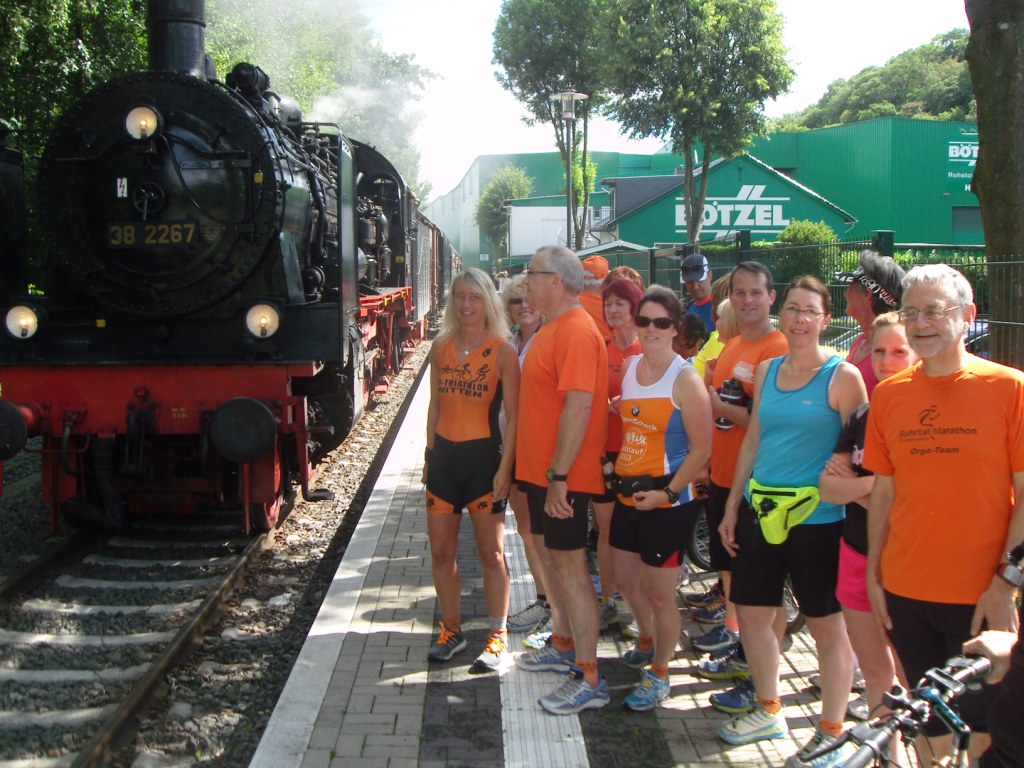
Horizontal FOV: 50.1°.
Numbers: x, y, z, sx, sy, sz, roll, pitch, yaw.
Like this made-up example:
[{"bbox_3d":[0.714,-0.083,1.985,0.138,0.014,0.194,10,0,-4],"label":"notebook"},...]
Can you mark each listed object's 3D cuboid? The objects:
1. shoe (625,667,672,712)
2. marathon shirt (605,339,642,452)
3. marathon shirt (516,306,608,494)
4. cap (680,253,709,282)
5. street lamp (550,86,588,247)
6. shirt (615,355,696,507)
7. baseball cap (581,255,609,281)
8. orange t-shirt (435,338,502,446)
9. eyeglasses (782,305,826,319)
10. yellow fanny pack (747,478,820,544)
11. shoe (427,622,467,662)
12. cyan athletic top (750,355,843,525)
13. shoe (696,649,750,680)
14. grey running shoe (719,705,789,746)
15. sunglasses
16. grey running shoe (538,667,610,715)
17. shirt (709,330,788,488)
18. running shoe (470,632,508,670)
[{"bbox_3d":[0.553,1.211,4.399,0.100,0.110,0.265,6,9,45],"label":"shoe"},{"bbox_3d":[0.508,0.049,5.120,0.460,0.560,0.260,2,6,17],"label":"marathon shirt"},{"bbox_3d":[0.204,0.067,4.412,0.320,0.740,0.480,-2,6,-19],"label":"marathon shirt"},{"bbox_3d":[1.186,-0.754,7.111,0.180,0.145,0.260,2,21,25],"label":"cap"},{"bbox_3d":[0.859,-2.269,16.735,0.580,4.400,0.580,0,6,0],"label":"street lamp"},{"bbox_3d":[0.584,0.184,4.425,0.370,0.610,0.250,5,8,42],"label":"shirt"},{"bbox_3d":[0.519,-0.706,6.628,0.175,0.150,0.260,5,8,37],"label":"baseball cap"},{"bbox_3d":[-0.183,0.024,4.719,0.320,0.470,0.220,1,6,17],"label":"orange t-shirt"},{"bbox_3d":[1.032,-0.254,3.796,0.138,0.042,0.140,10,7,29],"label":"eyeglasses"},{"bbox_3d":[0.943,0.443,3.800,0.260,0.220,0.100,3,7,26],"label":"yellow fanny pack"},{"bbox_3d":[-0.289,1.154,4.891,0.100,0.115,0.270,3,7,27],"label":"shoe"},{"bbox_3d":[1.009,0.193,3.883,0.360,0.610,0.250,3,7,29],"label":"cyan athletic top"},{"bbox_3d":[0.928,1.184,4.632,0.280,0.110,0.100,-1,6,-3],"label":"shoe"},{"bbox_3d":[0.904,1.246,4.051,0.265,0.115,0.100,-2,6,-18],"label":"grey running shoe"},{"bbox_3d":[0.568,-0.239,4.330,0.150,0.050,0.145,3,7,30],"label":"sunglasses"},{"bbox_3d":[0.251,1.222,4.347,0.300,0.120,0.110,-3,7,-25],"label":"grey running shoe"},{"bbox_3d":[1.044,0.110,4.729,0.280,0.690,0.480,-5,8,-40],"label":"shirt"},{"bbox_3d":[-0.098,1.170,4.786,0.100,0.115,0.270,2,7,21],"label":"running shoe"}]

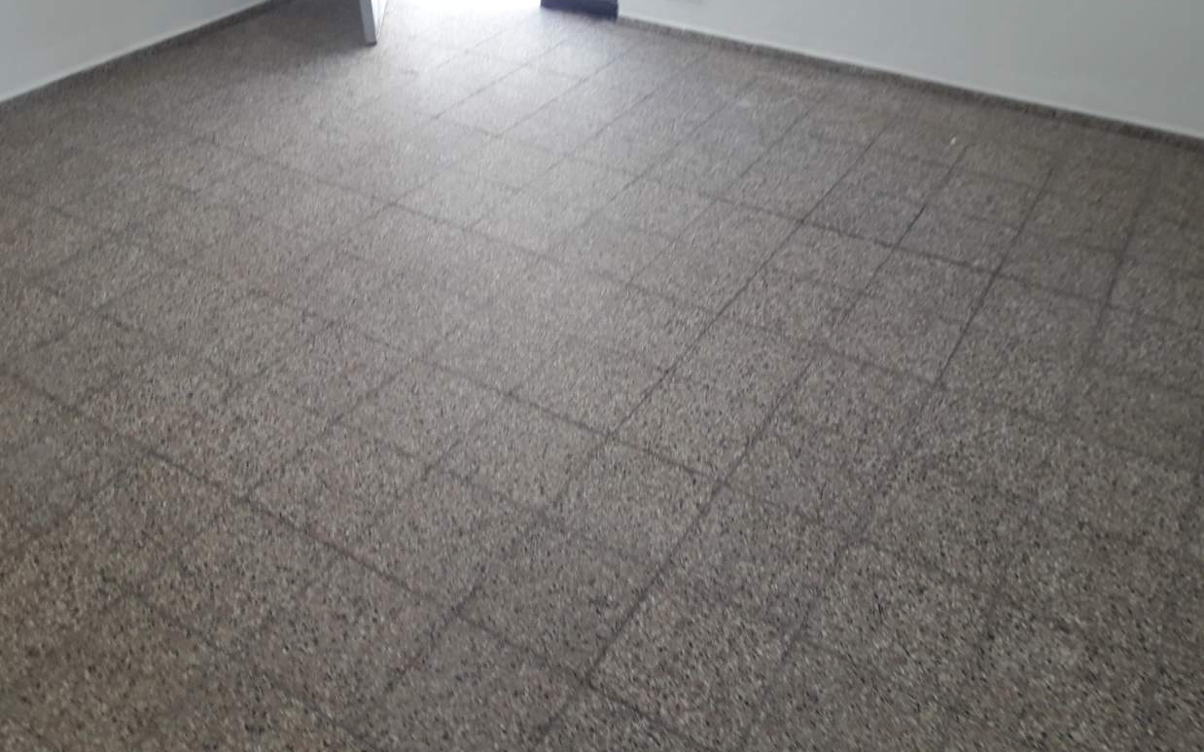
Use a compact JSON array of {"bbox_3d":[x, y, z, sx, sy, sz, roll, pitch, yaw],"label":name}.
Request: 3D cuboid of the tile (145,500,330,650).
[{"bbox_3d":[-0.747,0.409,2.016,0.298,0.020,0.298,21,43,24],"label":"tile"}]

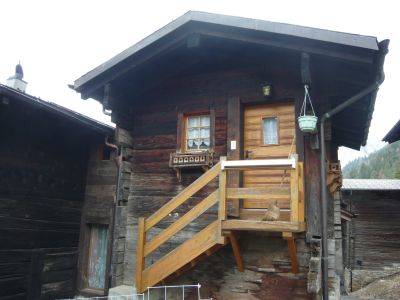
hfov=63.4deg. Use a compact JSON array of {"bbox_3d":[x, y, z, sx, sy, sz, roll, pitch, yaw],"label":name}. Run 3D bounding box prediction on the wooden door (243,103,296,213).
[{"bbox_3d":[1.176,0.118,5.507,0.910,1.830,0.090,-2,-7,24],"label":"wooden door"}]

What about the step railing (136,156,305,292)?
[{"bbox_3d":[0.315,1.247,5.286,2.730,2.220,0.840,-2,-7,24],"label":"step railing"}]

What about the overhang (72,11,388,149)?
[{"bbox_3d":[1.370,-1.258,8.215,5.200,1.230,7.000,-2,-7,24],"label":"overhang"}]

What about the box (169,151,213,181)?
[{"bbox_3d":[-0.162,0.307,5.922,0.800,0.530,0.250,-2,-7,24],"label":"box"}]

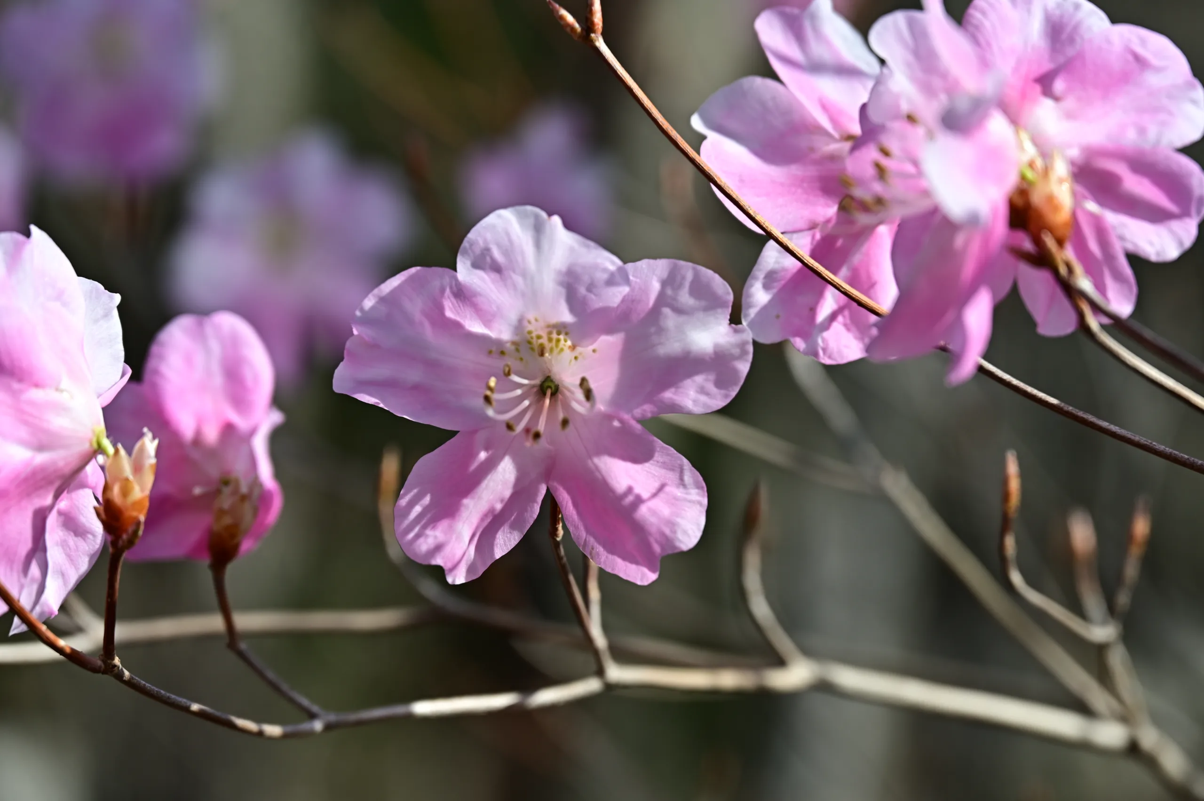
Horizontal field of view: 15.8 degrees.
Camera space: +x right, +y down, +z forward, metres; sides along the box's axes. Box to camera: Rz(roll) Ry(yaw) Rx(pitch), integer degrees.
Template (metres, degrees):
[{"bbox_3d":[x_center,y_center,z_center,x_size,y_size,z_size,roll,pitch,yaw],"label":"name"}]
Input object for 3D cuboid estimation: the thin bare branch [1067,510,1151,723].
[{"bbox_3d":[0.072,0.031,0.620,0.012,0.030,0.011,0,0,0],"label":"thin bare branch"}]

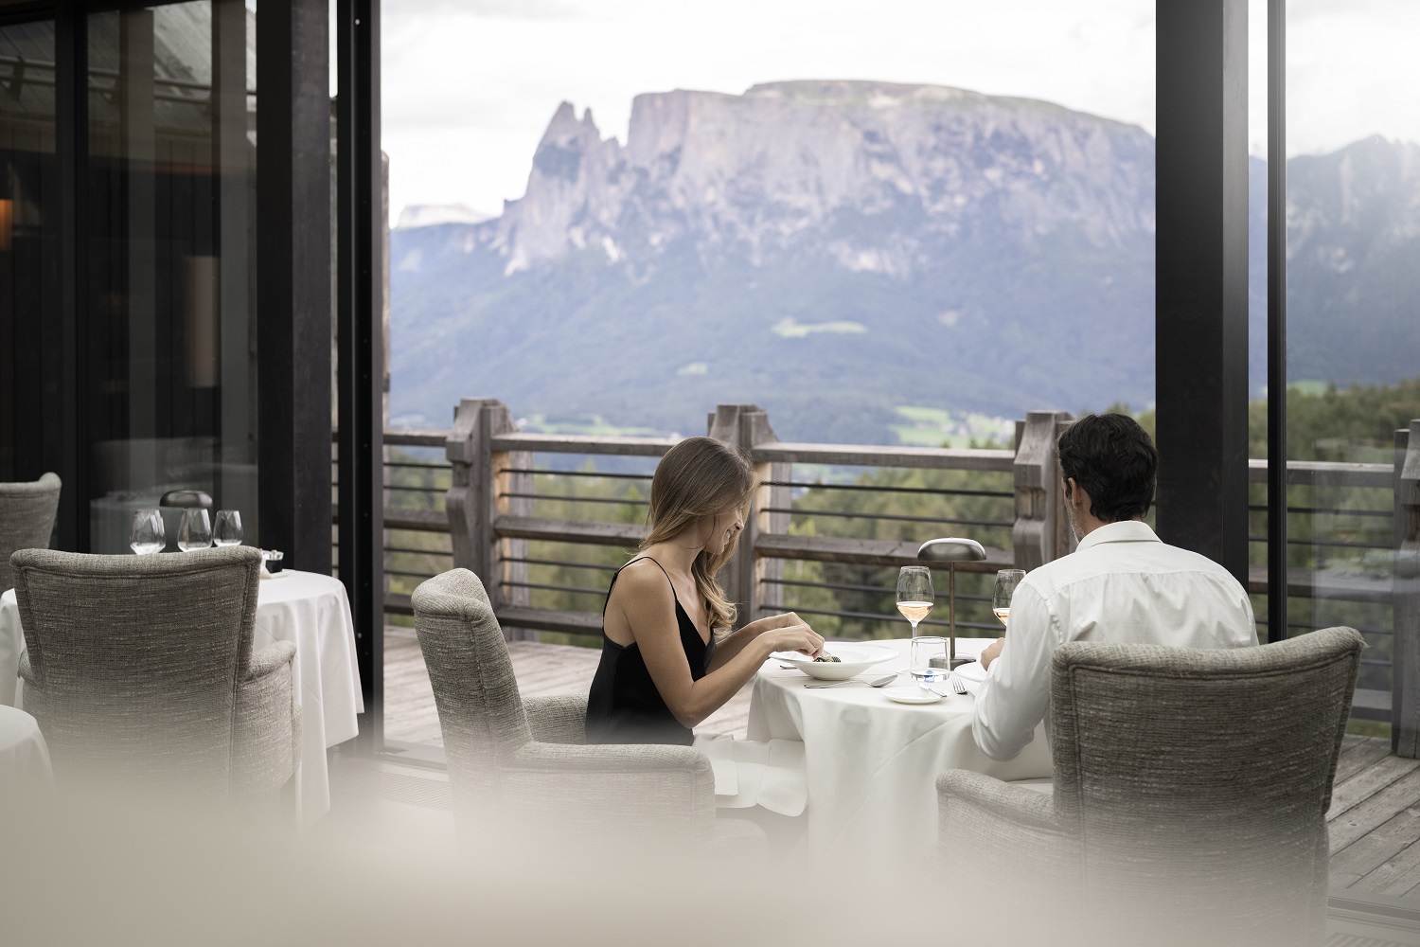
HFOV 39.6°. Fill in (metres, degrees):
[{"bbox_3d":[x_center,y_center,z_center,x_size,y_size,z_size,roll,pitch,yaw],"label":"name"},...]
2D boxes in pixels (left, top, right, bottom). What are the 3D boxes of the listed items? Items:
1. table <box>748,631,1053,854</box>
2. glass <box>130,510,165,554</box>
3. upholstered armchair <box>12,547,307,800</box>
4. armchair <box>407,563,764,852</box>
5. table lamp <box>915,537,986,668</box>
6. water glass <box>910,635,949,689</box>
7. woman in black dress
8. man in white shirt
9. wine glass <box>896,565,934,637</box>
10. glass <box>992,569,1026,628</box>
[{"bbox_3d":[0.599,0.716,4.307,1.060,0.590,1.060,0,4,0],"label":"table"},{"bbox_3d":[-1.562,0.226,5.477,0.097,0.253,0.097,0,4,0],"label":"glass"},{"bbox_3d":[-1.415,0.651,5.134,0.650,0.950,0.700,0,4,-4],"label":"upholstered armchair"},{"bbox_3d":[-0.250,0.714,4.186,0.710,0.950,0.650,0,4,3],"label":"armchair"},{"bbox_3d":[0.538,0.284,4.366,0.153,0.285,0.153,0,4,0],"label":"table lamp"},{"bbox_3d":[0.469,0.396,4.199,0.084,0.084,0.084,0,4,0],"label":"water glass"},{"bbox_3d":[0.000,0.559,4.186,0.600,1.260,0.460,1,4,9],"label":"woman in black dress"},{"bbox_3d":[0.710,0.549,3.805,0.560,1.330,0.780,-1,4,-17],"label":"man in white shirt"},{"bbox_3d":[0.448,0.319,4.294,0.082,0.224,0.082,0,4,0],"label":"wine glass"},{"bbox_3d":[0.649,0.323,4.244,0.082,0.224,0.082,0,4,0],"label":"glass"}]

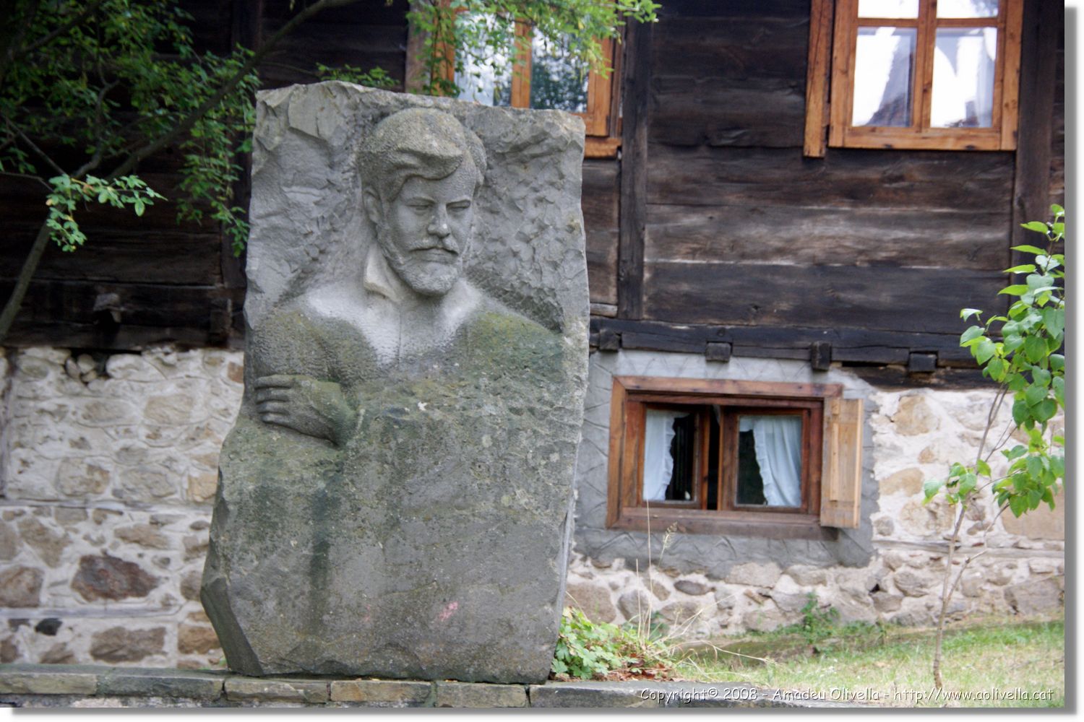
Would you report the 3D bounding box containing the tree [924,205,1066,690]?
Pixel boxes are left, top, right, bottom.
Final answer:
[{"bbox_3d":[1.435,0.260,8.300,0.530,1.500,0.500,2,1,0],"label":"tree"}]

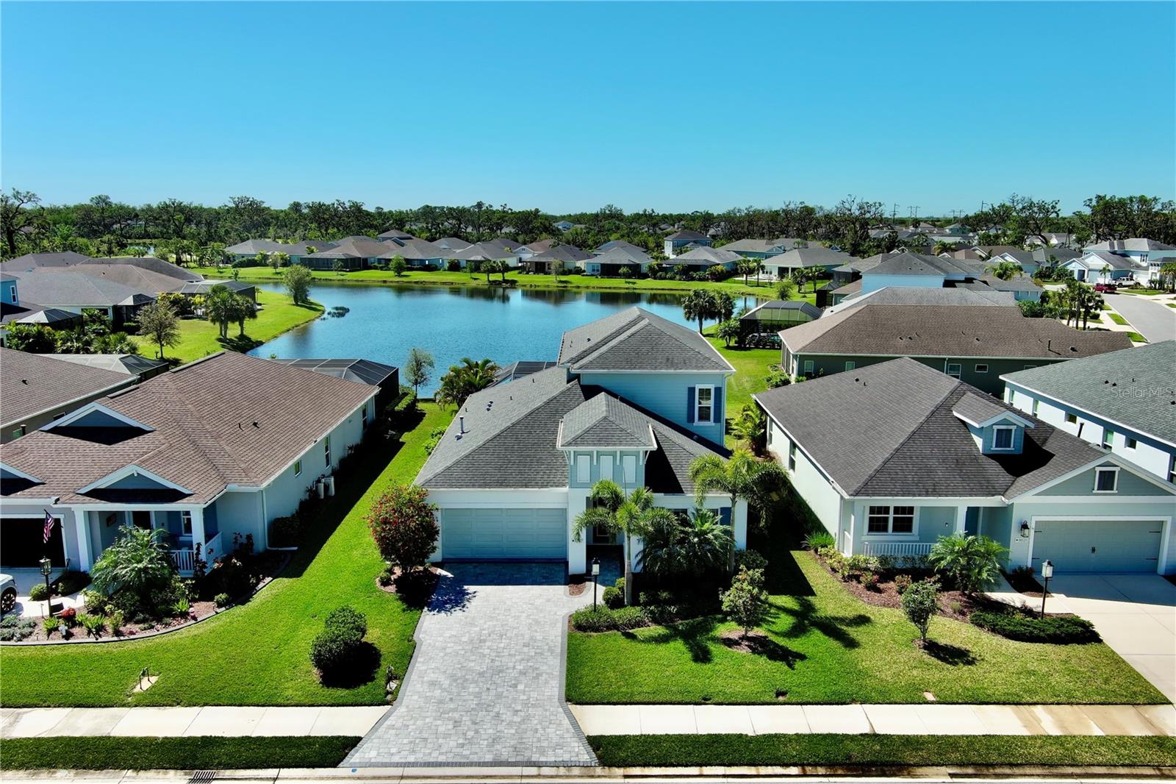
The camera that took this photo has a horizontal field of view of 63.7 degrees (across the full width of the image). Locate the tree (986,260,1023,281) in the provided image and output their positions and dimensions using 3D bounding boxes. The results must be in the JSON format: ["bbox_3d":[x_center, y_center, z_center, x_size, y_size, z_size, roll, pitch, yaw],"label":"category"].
[{"bbox_3d":[62.500,-16.147,142.000,5.400,6.400,5.400,0,11,0],"label":"tree"}]

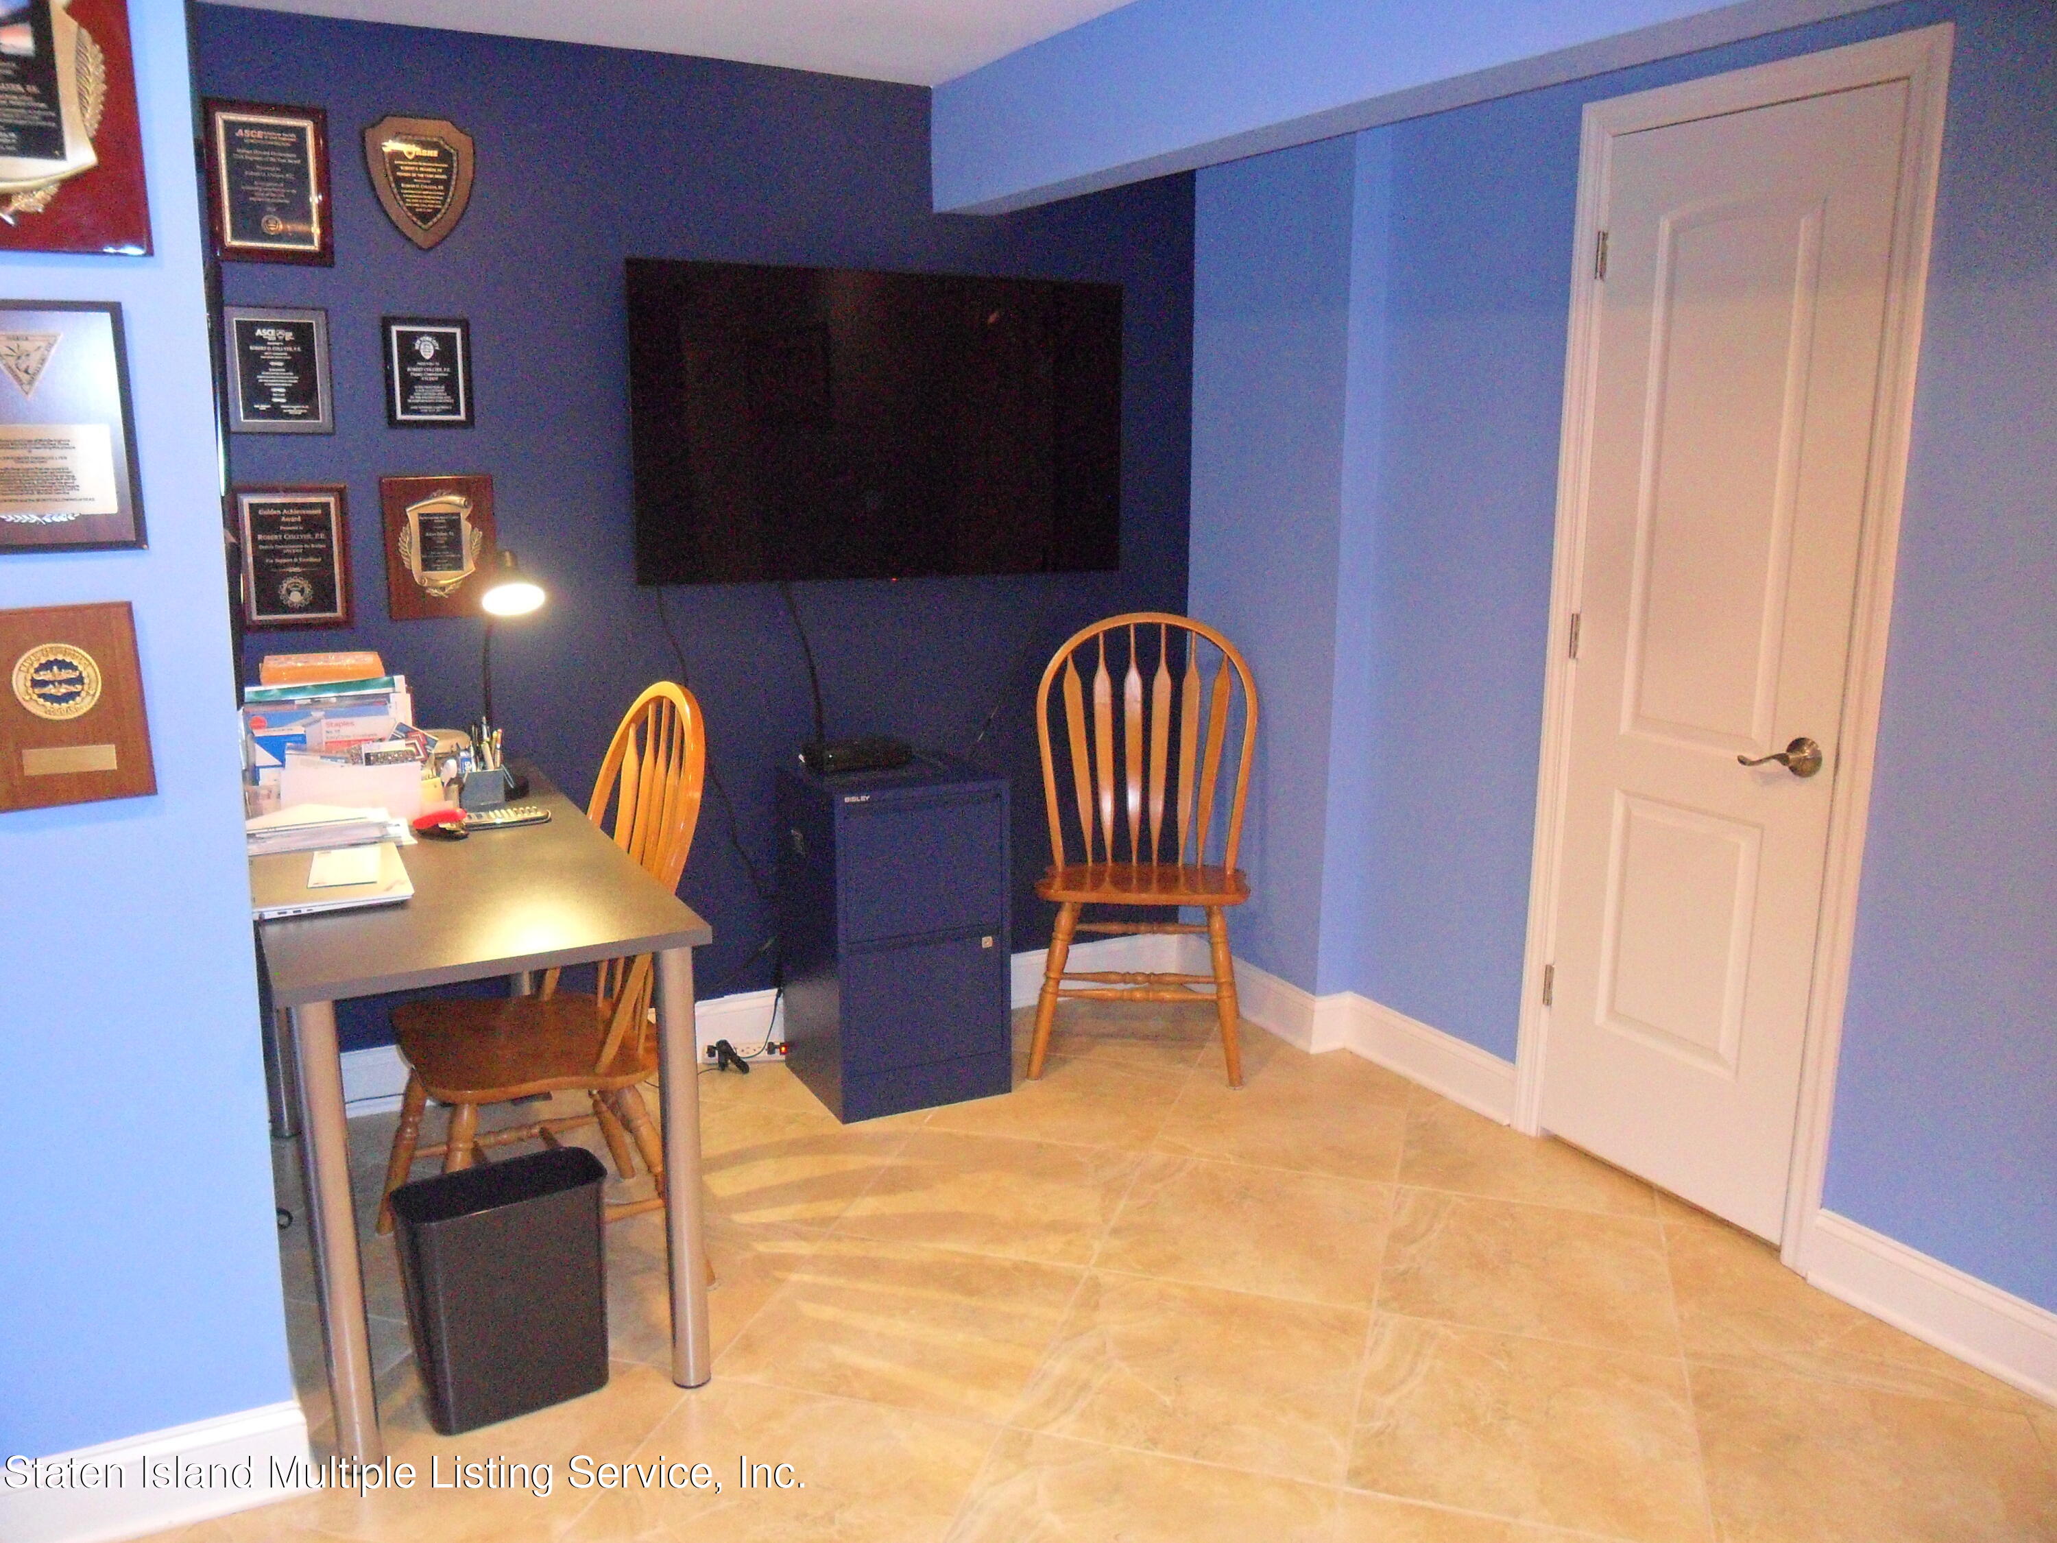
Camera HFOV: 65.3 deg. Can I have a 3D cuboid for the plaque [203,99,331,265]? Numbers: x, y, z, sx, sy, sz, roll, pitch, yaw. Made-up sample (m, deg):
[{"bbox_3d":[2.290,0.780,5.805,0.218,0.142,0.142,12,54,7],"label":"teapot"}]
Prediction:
[{"bbox_3d":[-1.493,-1.157,3.169,0.210,0.292,0.022,-5,13,-26],"label":"plaque"}]

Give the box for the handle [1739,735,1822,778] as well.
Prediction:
[{"bbox_3d":[1.345,-0.025,2.874,0.065,0.069,0.137,-6,13,-29],"label":"handle"}]

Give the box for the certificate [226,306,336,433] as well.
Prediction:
[{"bbox_3d":[-1.508,-0.806,3.232,0.186,0.245,0.022,-5,13,-26],"label":"certificate"}]

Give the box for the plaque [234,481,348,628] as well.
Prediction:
[{"bbox_3d":[-1.508,-0.441,3.306,0.200,0.286,0.022,-5,13,-26],"label":"plaque"}]

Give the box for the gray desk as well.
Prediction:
[{"bbox_3d":[-1.052,0.513,2.981,0.618,0.733,1.310,-5,13,-26],"label":"gray desk"}]

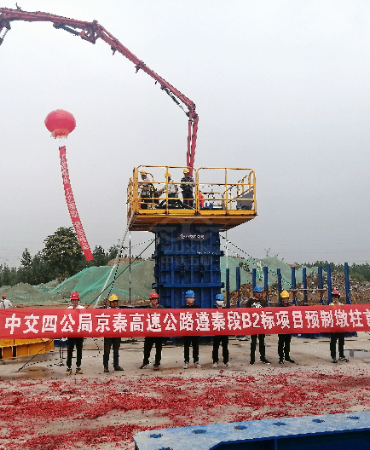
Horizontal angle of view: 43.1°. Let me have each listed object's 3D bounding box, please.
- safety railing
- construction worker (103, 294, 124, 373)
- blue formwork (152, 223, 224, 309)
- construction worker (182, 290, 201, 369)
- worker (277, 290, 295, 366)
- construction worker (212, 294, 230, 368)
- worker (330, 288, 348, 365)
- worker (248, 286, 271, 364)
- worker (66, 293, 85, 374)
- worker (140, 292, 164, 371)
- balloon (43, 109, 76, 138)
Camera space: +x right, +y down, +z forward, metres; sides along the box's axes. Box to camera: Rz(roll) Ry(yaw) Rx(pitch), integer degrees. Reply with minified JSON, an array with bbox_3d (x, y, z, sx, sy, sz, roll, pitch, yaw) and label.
[{"bbox_3d":[0.042,-0.796,15.934,3.708,1.450,3.754,0,-6,-10],"label":"safety railing"},{"bbox_3d":[-1.654,2.494,10.826,0.520,1.740,0.360,0,-7,-5],"label":"construction worker"},{"bbox_3d":[0.103,2.023,16.187,2.250,3.860,1.900,0,-7,-9],"label":"blue formwork"},{"bbox_3d":[0.156,2.499,11.205,0.480,1.800,0.340,0,-6,-3],"label":"construction worker"},{"bbox_3d":[2.504,2.526,11.598,0.490,1.740,0.360,0,-7,-5],"label":"worker"},{"bbox_3d":[0.848,2.518,11.182,0.460,1.740,0.340,0,-6,-5],"label":"construction worker"},{"bbox_3d":[3.827,2.526,11.705,0.480,1.770,0.340,-1,-6,7],"label":"worker"},{"bbox_3d":[1.857,2.503,11.669,0.550,1.820,0.360,0,-7,-5],"label":"worker"},{"bbox_3d":[-2.497,2.463,10.670,0.520,1.790,0.360,0,-7,-5],"label":"worker"},{"bbox_3d":[-0.791,2.498,11.048,0.550,1.790,0.360,0,-6,-5],"label":"worker"},{"bbox_3d":[-9.193,-7.519,34.500,2.300,2.150,2.300,-1,-6,0],"label":"balloon"}]

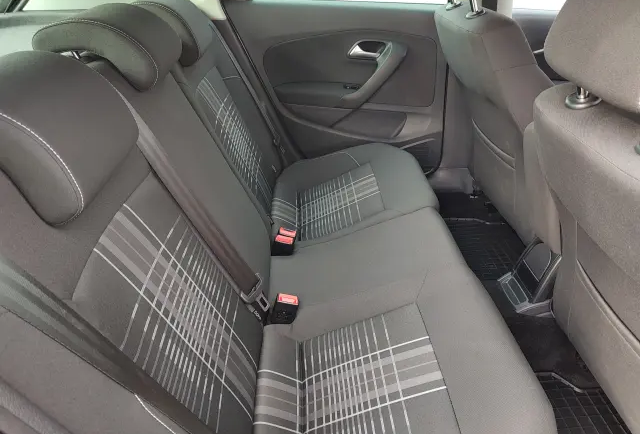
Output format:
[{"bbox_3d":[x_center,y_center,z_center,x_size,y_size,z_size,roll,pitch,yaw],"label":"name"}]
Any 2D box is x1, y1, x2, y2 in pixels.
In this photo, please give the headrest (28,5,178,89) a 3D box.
[{"bbox_3d":[-0.350,-0.316,0.772,0.184,0.133,0.260,-14,33,6],"label":"headrest"}]

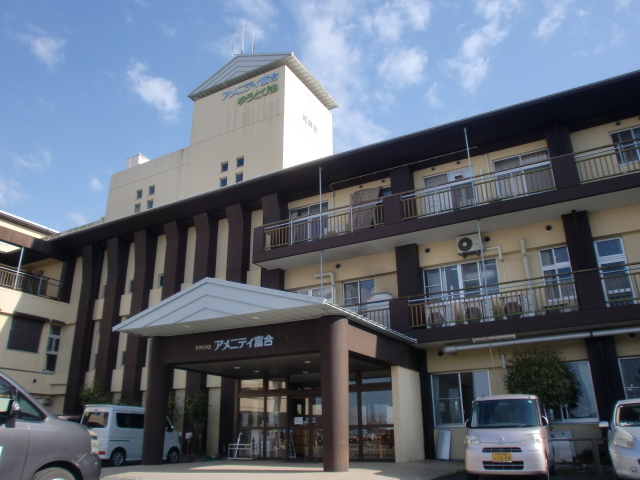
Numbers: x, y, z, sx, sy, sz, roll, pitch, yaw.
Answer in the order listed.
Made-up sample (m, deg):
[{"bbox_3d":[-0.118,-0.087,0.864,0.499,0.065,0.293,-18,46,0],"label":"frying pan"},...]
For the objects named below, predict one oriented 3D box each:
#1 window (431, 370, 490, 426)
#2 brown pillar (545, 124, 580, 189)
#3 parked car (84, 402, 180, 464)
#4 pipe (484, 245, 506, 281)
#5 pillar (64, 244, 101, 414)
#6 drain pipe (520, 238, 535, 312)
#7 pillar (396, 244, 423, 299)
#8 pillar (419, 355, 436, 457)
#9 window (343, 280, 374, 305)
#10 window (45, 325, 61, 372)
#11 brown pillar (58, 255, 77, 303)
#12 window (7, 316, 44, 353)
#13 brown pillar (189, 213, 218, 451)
[{"bbox_3d":[4.411,4.945,16.067,1.830,1.630,0.120,-11,-23,26],"label":"window"},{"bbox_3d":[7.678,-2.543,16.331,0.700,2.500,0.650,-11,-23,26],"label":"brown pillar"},{"bbox_3d":[-6.474,6.872,18.118,1.475,1.900,3.395,-12,-23,27],"label":"parked car"},{"bbox_3d":[5.208,0.746,15.330,0.483,1.122,0.114,-12,-23,26],"label":"pipe"},{"bbox_3d":[-10.525,4.584,22.735,0.682,9.159,0.738,-12,-23,26],"label":"pillar"},{"bbox_3d":[5.988,1.065,14.804,0.128,2.343,0.170,-12,-23,26],"label":"drain pipe"},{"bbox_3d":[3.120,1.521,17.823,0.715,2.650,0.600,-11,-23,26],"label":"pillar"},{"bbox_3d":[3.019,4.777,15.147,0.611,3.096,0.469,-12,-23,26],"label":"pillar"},{"bbox_3d":[1.332,2.049,17.310,1.193,1.434,0.099,-12,-23,26],"label":"window"},{"bbox_3d":[-12.089,4.899,23.416,0.114,2.002,0.525,-12,-23,26],"label":"window"},{"bbox_3d":[-12.137,1.882,24.812,0.383,2.386,0.511,-12,-23,26],"label":"brown pillar"},{"bbox_3d":[-13.681,4.446,24.174,0.120,1.530,1.580,-11,-23,26],"label":"window"},{"bbox_3d":[-4.654,3.353,19.875,0.710,9.159,0.738,-12,-23,26],"label":"brown pillar"}]

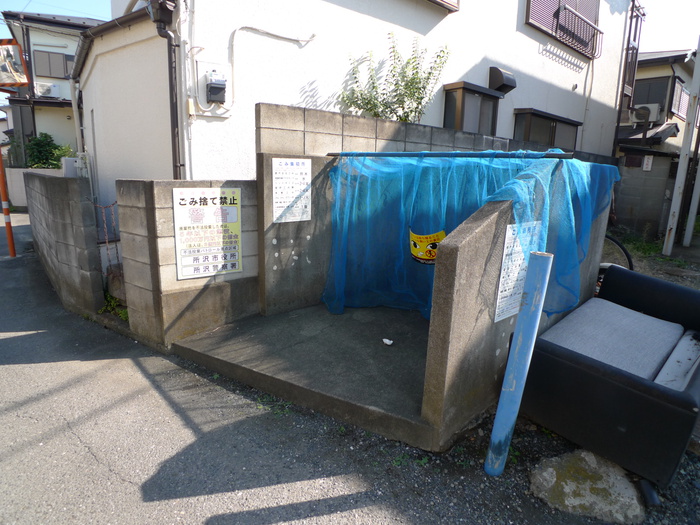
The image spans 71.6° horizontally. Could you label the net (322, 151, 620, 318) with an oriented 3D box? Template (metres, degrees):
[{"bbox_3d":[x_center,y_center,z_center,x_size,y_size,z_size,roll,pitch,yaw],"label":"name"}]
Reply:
[{"bbox_3d":[0.736,-0.178,3.792,2.060,1.310,1.430,11,14,43],"label":"net"}]

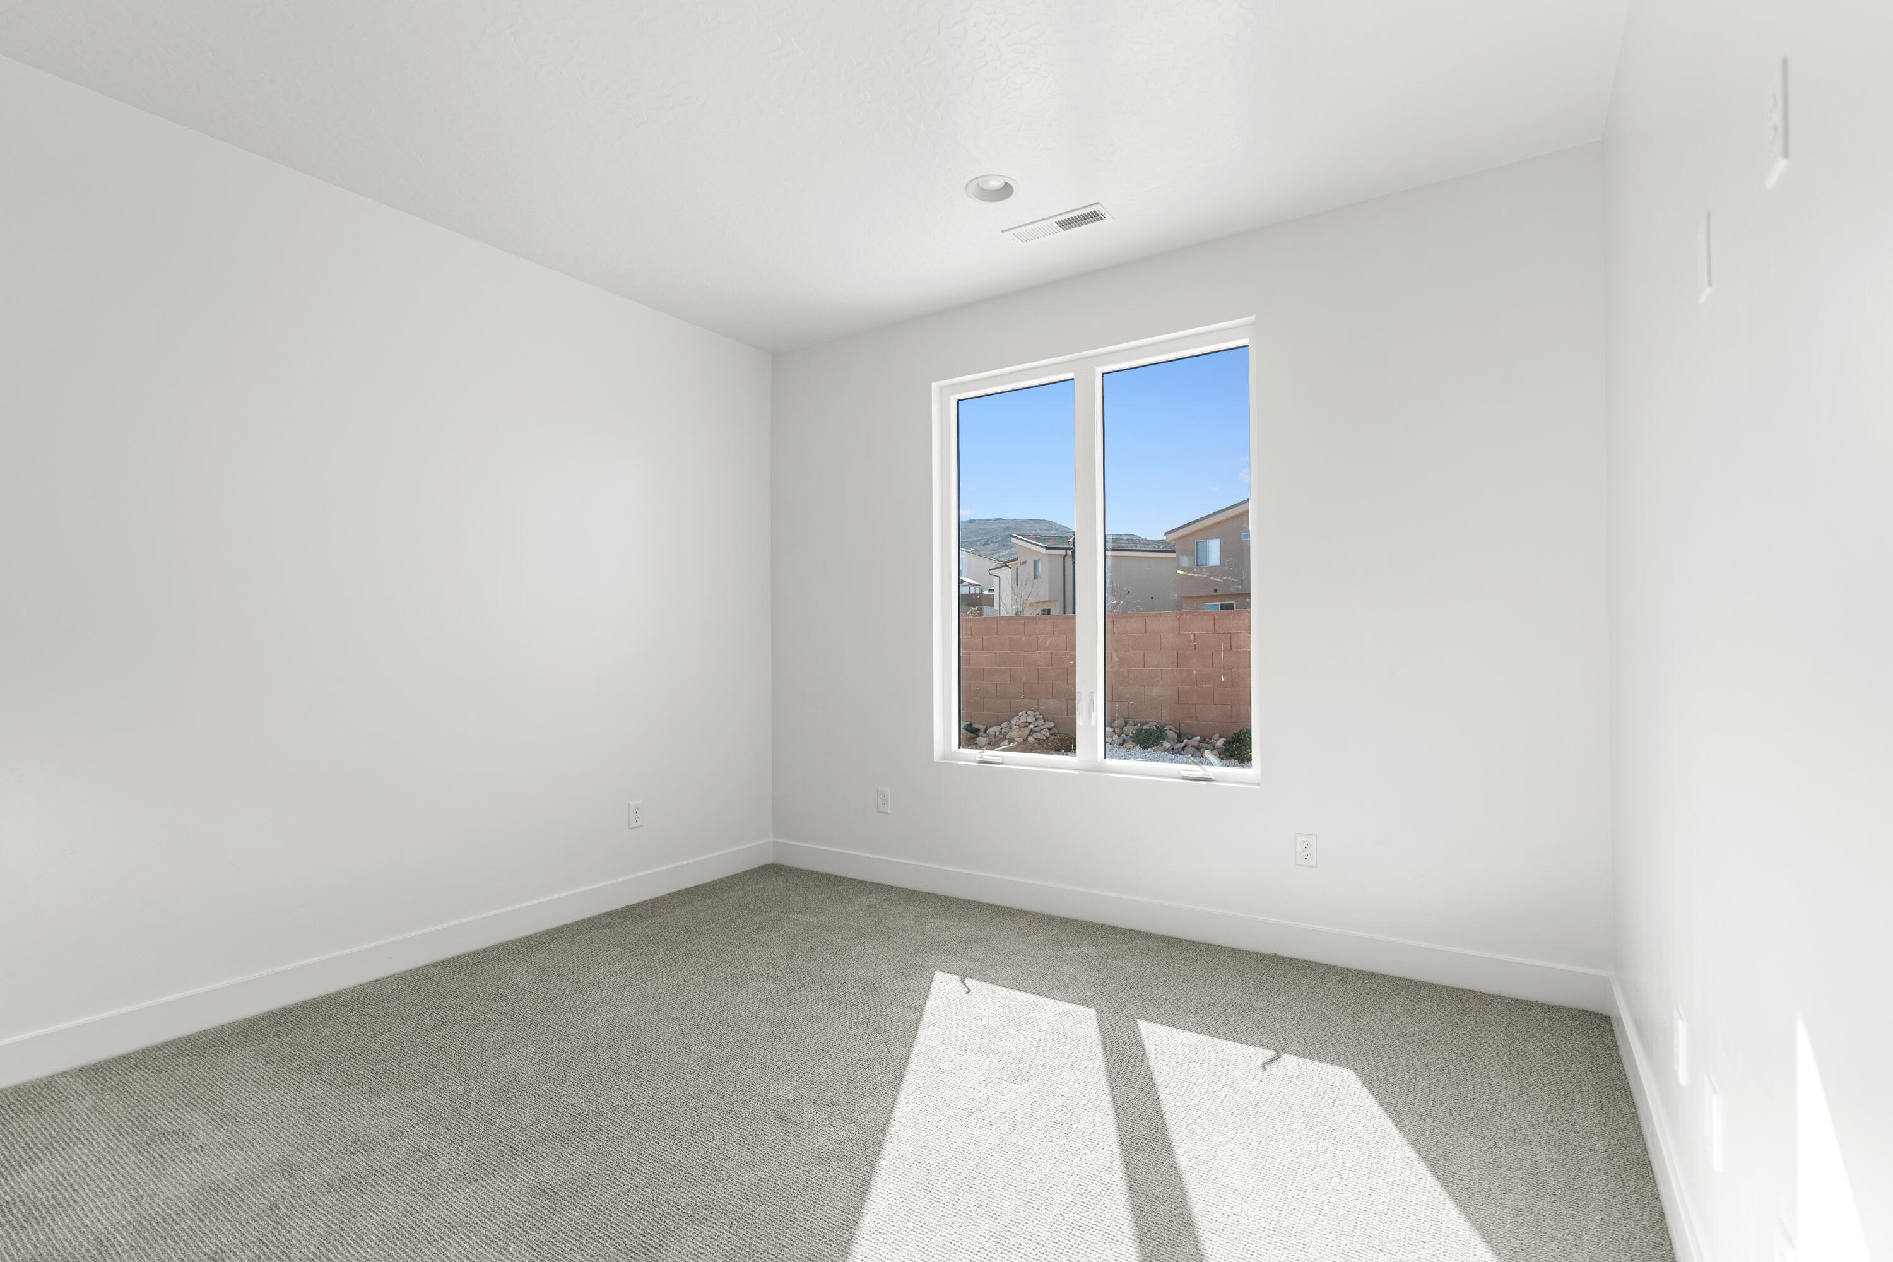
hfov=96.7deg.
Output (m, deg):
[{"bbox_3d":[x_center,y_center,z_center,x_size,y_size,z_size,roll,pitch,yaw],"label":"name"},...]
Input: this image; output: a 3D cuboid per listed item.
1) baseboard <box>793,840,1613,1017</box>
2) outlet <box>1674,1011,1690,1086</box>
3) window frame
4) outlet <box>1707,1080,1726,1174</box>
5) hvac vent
[{"bbox_3d":[0.546,1.142,3.515,3.540,0.128,0.017,-1,-1,33],"label":"baseboard"},{"bbox_3d":[1.367,0.772,1.569,0.008,0.117,0.071,-1,-1,33],"label":"outlet"},{"bbox_3d":[0.593,-0.286,3.600,1.465,1.760,0.085,-1,-1,33],"label":"window frame"},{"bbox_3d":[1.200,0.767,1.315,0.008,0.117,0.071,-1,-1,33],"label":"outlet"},{"bbox_3d":[0.412,-1.493,3.122,0.393,0.016,0.157,-1,-1,33],"label":"hvac vent"}]

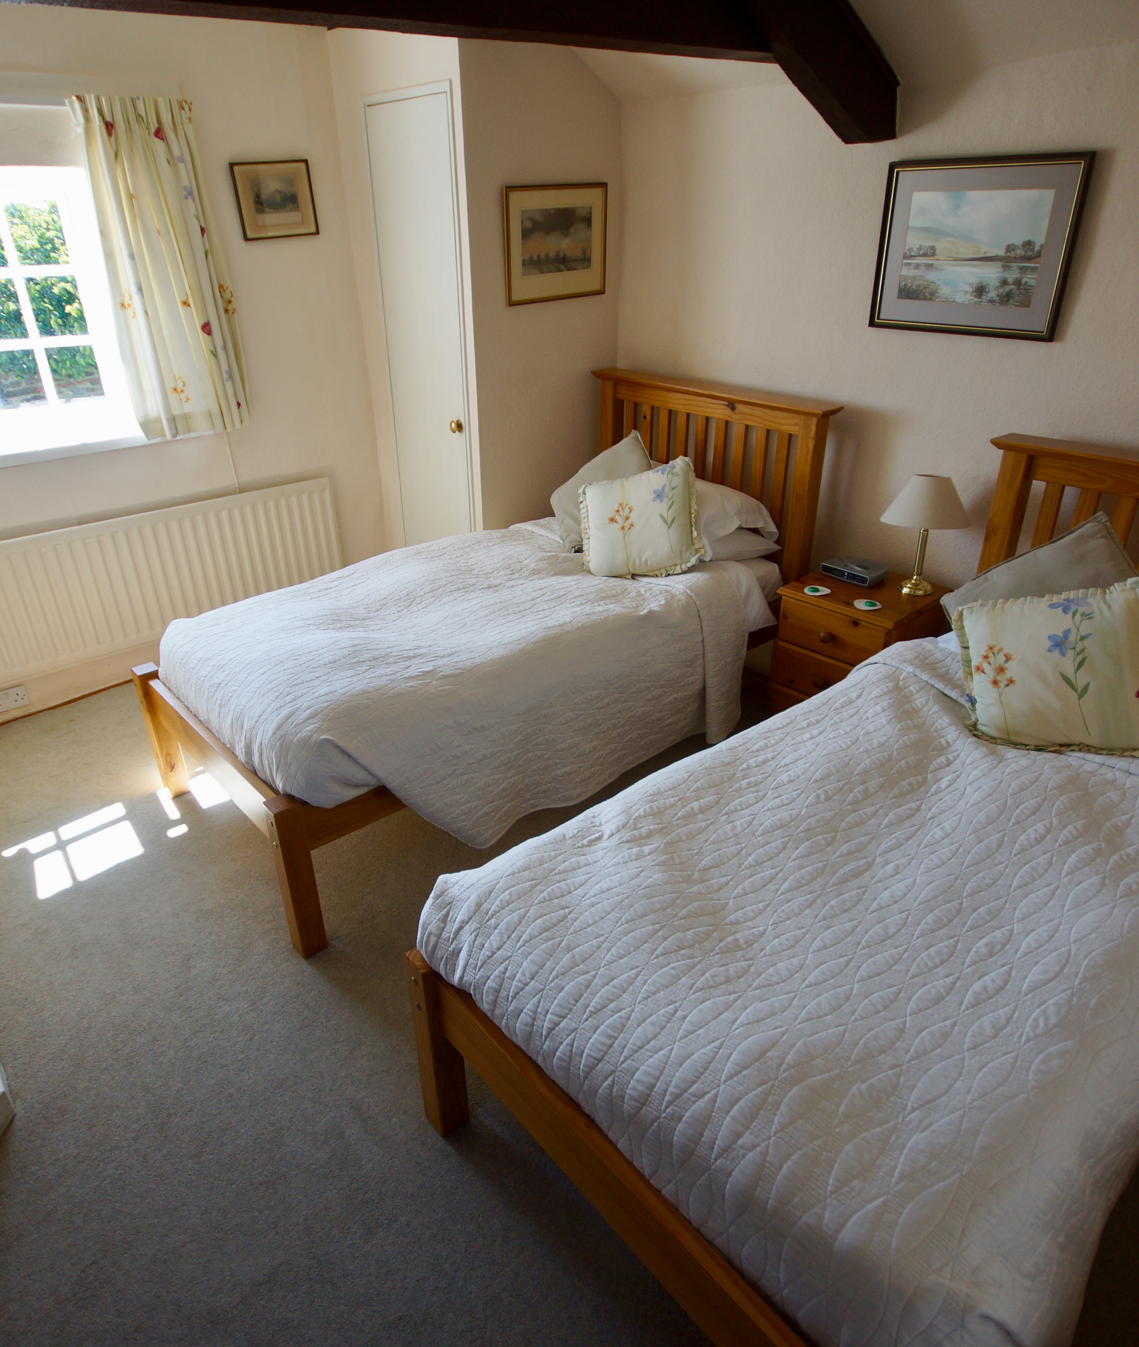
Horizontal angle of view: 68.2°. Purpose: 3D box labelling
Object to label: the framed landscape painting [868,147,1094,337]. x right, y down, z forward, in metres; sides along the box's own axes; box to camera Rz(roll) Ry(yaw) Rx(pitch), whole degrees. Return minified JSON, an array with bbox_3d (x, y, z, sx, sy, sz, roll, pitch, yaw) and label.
[{"bbox_3d":[1.183,-1.253,2.490,0.030,0.465,0.592,-23,35,-36],"label":"framed landscape painting"}]

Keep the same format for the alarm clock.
[{"bbox_3d":[0.929,-0.340,2.751,0.101,0.040,0.177,-24,36,-37],"label":"alarm clock"}]

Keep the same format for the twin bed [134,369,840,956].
[{"bbox_3d":[-0.213,-0.253,2.745,2.045,1.065,1.073,-23,35,-36],"label":"twin bed"}]

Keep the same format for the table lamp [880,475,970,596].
[{"bbox_3d":[1.075,-0.415,2.561,0.253,0.348,0.253,-22,35,-35],"label":"table lamp"}]

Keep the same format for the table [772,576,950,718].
[{"bbox_3d":[1.007,-0.018,2.962,0.419,0.577,0.412,-24,36,-38],"label":"table"}]

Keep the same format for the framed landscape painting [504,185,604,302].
[{"bbox_3d":[-0.040,-1.548,3.035,0.465,0.371,0.025,-22,35,-35],"label":"framed landscape painting"}]

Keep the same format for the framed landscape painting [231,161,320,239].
[{"bbox_3d":[-1.130,-1.829,3.258,0.310,0.250,0.020,-23,34,-36],"label":"framed landscape painting"}]

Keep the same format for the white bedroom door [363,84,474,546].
[{"bbox_3d":[-0.534,-1.051,3.289,0.040,1.985,0.530,-22,35,-35],"label":"white bedroom door"}]

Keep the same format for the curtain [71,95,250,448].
[{"bbox_3d":[-1.447,-1.432,3.073,0.420,1.111,0.110,-23,34,-36],"label":"curtain"}]

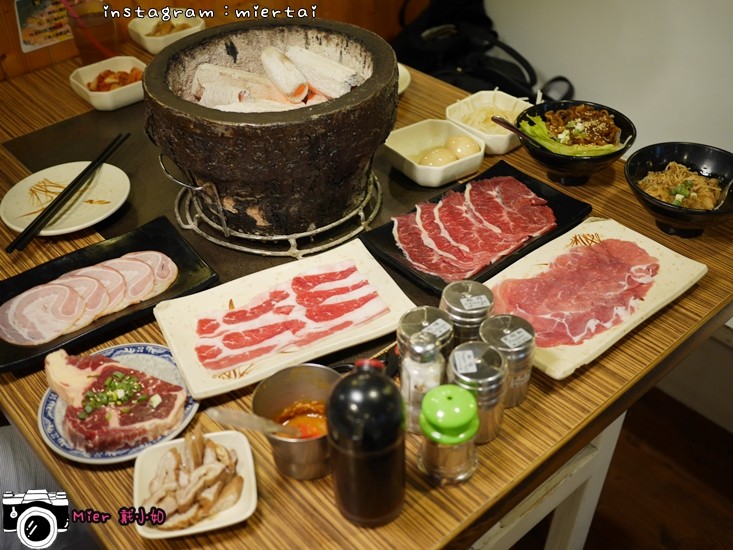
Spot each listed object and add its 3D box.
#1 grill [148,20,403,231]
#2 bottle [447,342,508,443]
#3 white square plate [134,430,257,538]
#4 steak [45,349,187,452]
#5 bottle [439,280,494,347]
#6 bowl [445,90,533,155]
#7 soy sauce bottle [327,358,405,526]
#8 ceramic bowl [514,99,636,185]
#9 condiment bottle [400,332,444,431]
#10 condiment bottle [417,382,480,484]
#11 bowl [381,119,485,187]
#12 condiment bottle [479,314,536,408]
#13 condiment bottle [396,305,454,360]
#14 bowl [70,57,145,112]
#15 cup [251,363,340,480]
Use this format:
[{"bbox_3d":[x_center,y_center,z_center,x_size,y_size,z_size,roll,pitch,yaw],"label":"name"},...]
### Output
[{"bbox_3d":[-0.107,-0.173,1.035,0.292,0.178,0.292,-2,38,0],"label":"grill"},{"bbox_3d":[0.097,0.105,0.754,0.049,0.080,0.049,-2,38,0],"label":"bottle"},{"bbox_3d":[-0.143,0.181,0.715,0.097,0.026,0.092,-9,40,-9],"label":"white square plate"},{"bbox_3d":[-0.238,0.119,0.784,0.151,0.025,0.092,7,40,10],"label":"steak"},{"bbox_3d":[0.097,0.051,0.825,0.049,0.078,0.049,-2,38,0],"label":"bottle"},{"bbox_3d":[0.178,-0.212,1.192,0.110,0.036,0.110,-30,46,-31],"label":"bowl"},{"bbox_3d":[0.000,0.130,0.672,0.060,0.153,0.060,-2,39,0],"label":"soy sauce bottle"},{"bbox_3d":[0.266,-0.160,1.095,0.147,0.068,0.147,-1,38,1],"label":"ceramic bowl"},{"bbox_3d":[0.051,0.093,0.754,0.040,0.104,0.040,-2,39,0],"label":"condiment bottle"},{"bbox_3d":[0.070,0.134,0.723,0.052,0.081,0.052,-2,39,0],"label":"condiment bottle"},{"bbox_3d":[0.091,-0.161,1.131,0.110,0.036,0.110,-24,43,-26],"label":"bowl"},{"bbox_3d":[0.128,0.080,0.788,0.050,0.079,0.050,-2,39,0],"label":"condiment bottle"},{"bbox_3d":[0.055,0.076,0.796,0.050,0.079,0.050,-2,39,0],"label":"condiment bottle"},{"bbox_3d":[-0.394,-0.300,1.331,0.110,0.036,0.110,-30,46,-31],"label":"bowl"},{"bbox_3d":[-0.052,0.134,0.733,0.086,0.070,0.086,-2,38,0],"label":"cup"}]

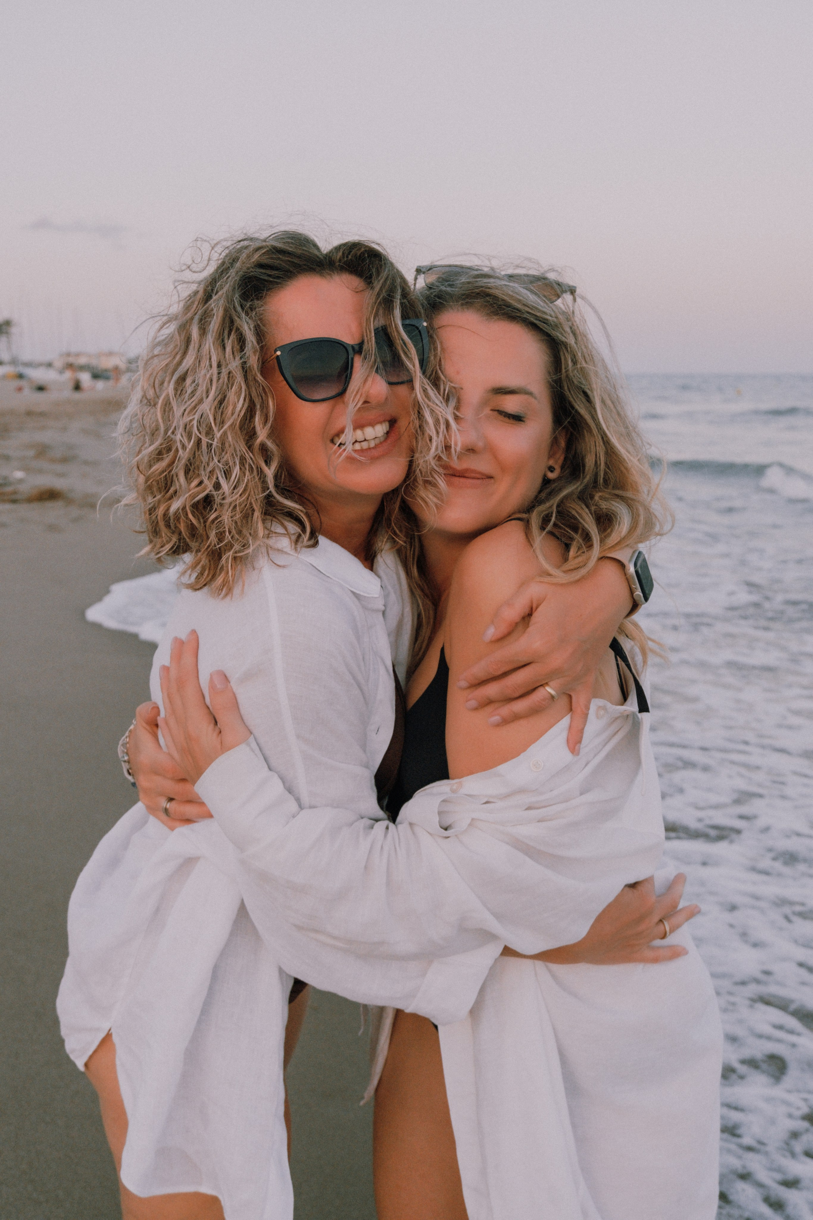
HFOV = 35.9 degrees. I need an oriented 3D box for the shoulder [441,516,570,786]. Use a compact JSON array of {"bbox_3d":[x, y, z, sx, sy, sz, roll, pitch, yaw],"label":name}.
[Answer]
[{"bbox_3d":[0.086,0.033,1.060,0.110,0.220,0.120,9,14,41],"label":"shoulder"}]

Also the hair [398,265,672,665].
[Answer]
[{"bbox_3d":[0.117,-0.132,1.140,0.240,0.350,0.230,9,11,21],"label":"hair"}]

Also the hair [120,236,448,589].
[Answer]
[{"bbox_3d":[-0.107,-0.175,1.110,0.275,0.320,0.250,-10,12,-26],"label":"hair"}]

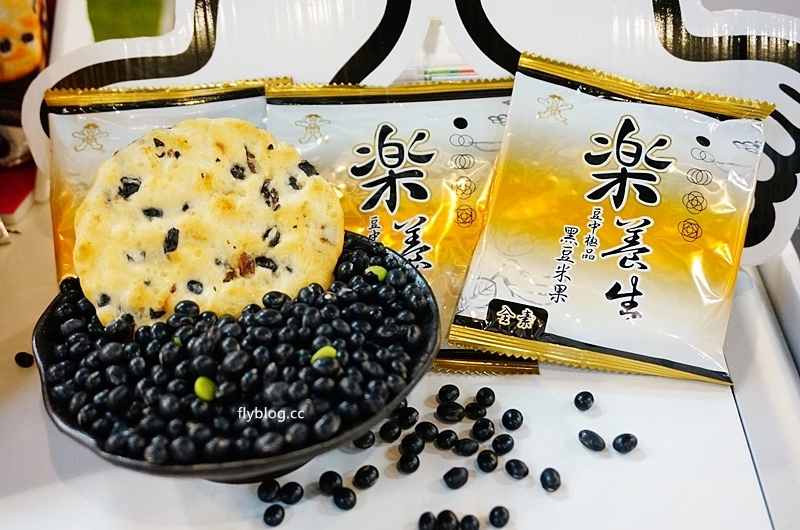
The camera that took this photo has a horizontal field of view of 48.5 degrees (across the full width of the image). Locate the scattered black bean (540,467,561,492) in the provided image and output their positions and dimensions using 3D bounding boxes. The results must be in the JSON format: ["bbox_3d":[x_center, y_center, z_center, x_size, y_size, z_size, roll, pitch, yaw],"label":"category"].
[{"bbox_3d":[0.056,0.080,0.330,0.007,0.007,0.010,3,28,6],"label":"scattered black bean"}]

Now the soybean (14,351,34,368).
[{"bbox_3d":[-0.156,0.039,0.368,0.008,0.006,0.006,15,36,21],"label":"soybean"}]

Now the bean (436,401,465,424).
[{"bbox_3d":[0.020,0.058,0.349,0.011,0.008,0.009,2,32,4],"label":"bean"}]

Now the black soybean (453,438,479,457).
[{"bbox_3d":[0.025,0.069,0.333,0.010,0.007,0.007,3,32,5],"label":"black soybean"}]

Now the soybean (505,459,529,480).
[{"bbox_3d":[0.042,0.074,0.319,0.009,0.007,0.007,21,39,28],"label":"soybean"}]

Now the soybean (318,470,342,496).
[{"bbox_3d":[-0.025,0.081,0.327,0.008,0.008,0.009,-3,28,-5],"label":"soybean"}]

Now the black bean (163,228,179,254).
[{"bbox_3d":[-0.084,-0.009,0.327,0.005,0.010,0.005,0,24,0],"label":"black bean"}]

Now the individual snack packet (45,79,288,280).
[{"bbox_3d":[-0.102,-0.017,0.402,0.114,0.129,0.017,-4,4,-3],"label":"individual snack packet"}]

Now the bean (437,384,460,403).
[{"bbox_3d":[0.020,0.052,0.359,0.009,0.008,0.008,2,32,4],"label":"bean"}]

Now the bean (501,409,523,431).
[{"bbox_3d":[0.043,0.059,0.340,0.008,0.008,0.008,0,33,0],"label":"bean"}]

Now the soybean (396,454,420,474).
[{"bbox_3d":[0.003,0.073,0.325,0.008,0.008,0.008,0,32,1],"label":"soybean"}]

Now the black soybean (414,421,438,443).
[{"bbox_3d":[0.010,0.063,0.334,0.009,0.007,0.007,17,37,23],"label":"black soybean"}]

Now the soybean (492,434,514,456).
[{"bbox_3d":[0.039,0.068,0.334,0.008,0.008,0.009,5,32,8],"label":"soybean"}]

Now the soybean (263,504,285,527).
[{"bbox_3d":[-0.044,0.089,0.314,0.007,0.006,0.009,4,28,7],"label":"soybean"}]

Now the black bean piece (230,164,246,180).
[{"bbox_3d":[-0.060,-0.035,0.332,0.005,0.006,0.004,0,14,0],"label":"black bean piece"}]

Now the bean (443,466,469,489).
[{"bbox_3d":[0.020,0.076,0.315,0.009,0.007,0.007,-12,35,-18],"label":"bean"}]

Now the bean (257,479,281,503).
[{"bbox_3d":[-0.046,0.079,0.309,0.007,0.007,0.008,-11,35,-16],"label":"bean"}]

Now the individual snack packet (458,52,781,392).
[{"bbox_3d":[0.094,-0.021,0.379,0.117,0.126,0.024,12,-9,2],"label":"individual snack packet"}]

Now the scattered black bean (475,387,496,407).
[{"bbox_3d":[0.034,0.052,0.351,0.007,0.007,0.008,6,34,9],"label":"scattered black bean"}]

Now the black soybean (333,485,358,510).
[{"bbox_3d":[-0.020,0.085,0.320,0.008,0.007,0.009,-2,28,-4],"label":"black soybean"}]

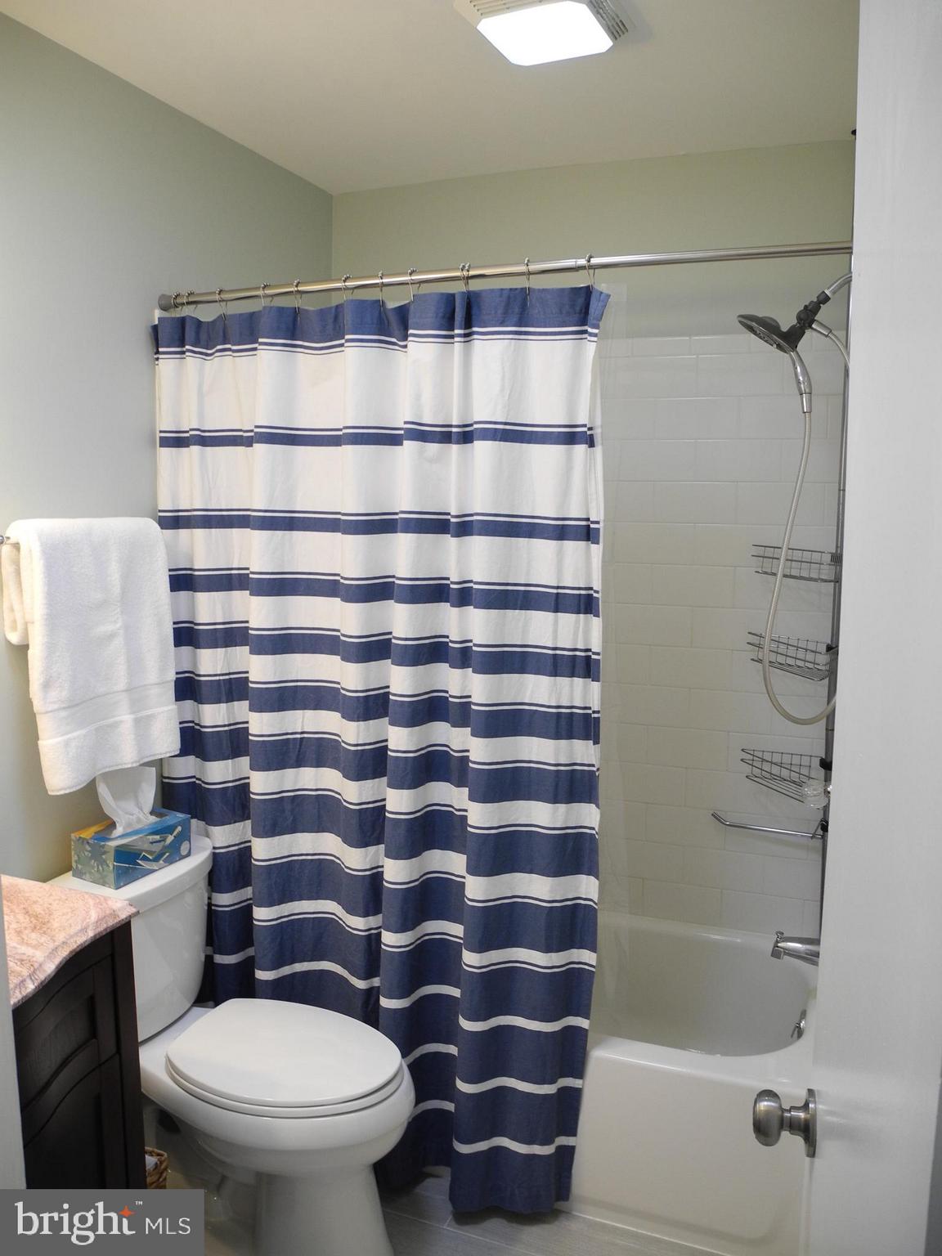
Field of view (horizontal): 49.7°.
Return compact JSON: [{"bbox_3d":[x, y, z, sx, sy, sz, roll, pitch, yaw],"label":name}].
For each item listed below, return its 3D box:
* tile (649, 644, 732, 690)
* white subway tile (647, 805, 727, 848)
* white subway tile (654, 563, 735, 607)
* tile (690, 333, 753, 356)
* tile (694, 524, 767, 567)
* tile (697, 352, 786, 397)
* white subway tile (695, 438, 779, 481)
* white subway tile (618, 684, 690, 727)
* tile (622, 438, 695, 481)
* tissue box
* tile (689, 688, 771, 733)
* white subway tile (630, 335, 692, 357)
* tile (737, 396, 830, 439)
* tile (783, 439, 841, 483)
[{"bbox_3d":[0.590,0.107,2.734,0.216,0.108,0.009,3,7,20],"label":"tile"},{"bbox_3d":[0.579,0.536,2.745,0.216,0.108,0.008,3,8,21],"label":"white subway tile"},{"bbox_3d":[0.594,-0.115,2.712,0.216,0.108,0.010,3,8,20],"label":"white subway tile"},{"bbox_3d":[0.644,-0.729,2.613,0.152,0.051,0.010,3,8,20],"label":"tile"},{"bbox_3d":[0.683,-0.210,2.611,0.216,0.108,0.008,3,8,21],"label":"tile"},{"bbox_3d":[0.697,-0.650,2.614,0.216,0.108,0.009,3,7,20],"label":"tile"},{"bbox_3d":[0.691,-0.434,2.634,0.216,0.108,0.010,3,8,20],"label":"white subway tile"},{"bbox_3d":[0.494,0.212,2.793,0.210,0.108,0.010,3,8,20],"label":"white subway tile"},{"bbox_3d":[0.493,-0.442,2.711,0.216,0.108,0.009,3,7,20],"label":"tile"},{"bbox_3d":[-0.702,0.454,2.116,0.121,0.089,0.209,4,9,29],"label":"tissue box"},{"bbox_3d":[0.691,0.219,2.720,0.216,0.108,0.010,3,8,20],"label":"tile"},{"bbox_3d":[0.491,-0.724,2.624,0.152,0.049,0.008,3,8,21],"label":"white subway tile"},{"bbox_3d":[0.797,-0.536,2.589,0.216,0.108,0.009,3,7,20],"label":"tile"},{"bbox_3d":[0.891,-0.423,2.567,0.200,0.108,0.009,3,7,20],"label":"tile"}]

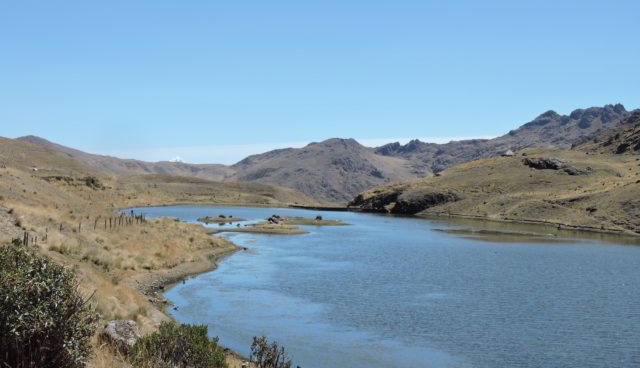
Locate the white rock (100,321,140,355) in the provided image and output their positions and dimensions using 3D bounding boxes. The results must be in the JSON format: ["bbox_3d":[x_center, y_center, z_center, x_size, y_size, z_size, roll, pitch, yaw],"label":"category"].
[{"bbox_3d":[-2.912,2.250,17.500,0.610,0.460,0.530,0,0,0],"label":"white rock"}]

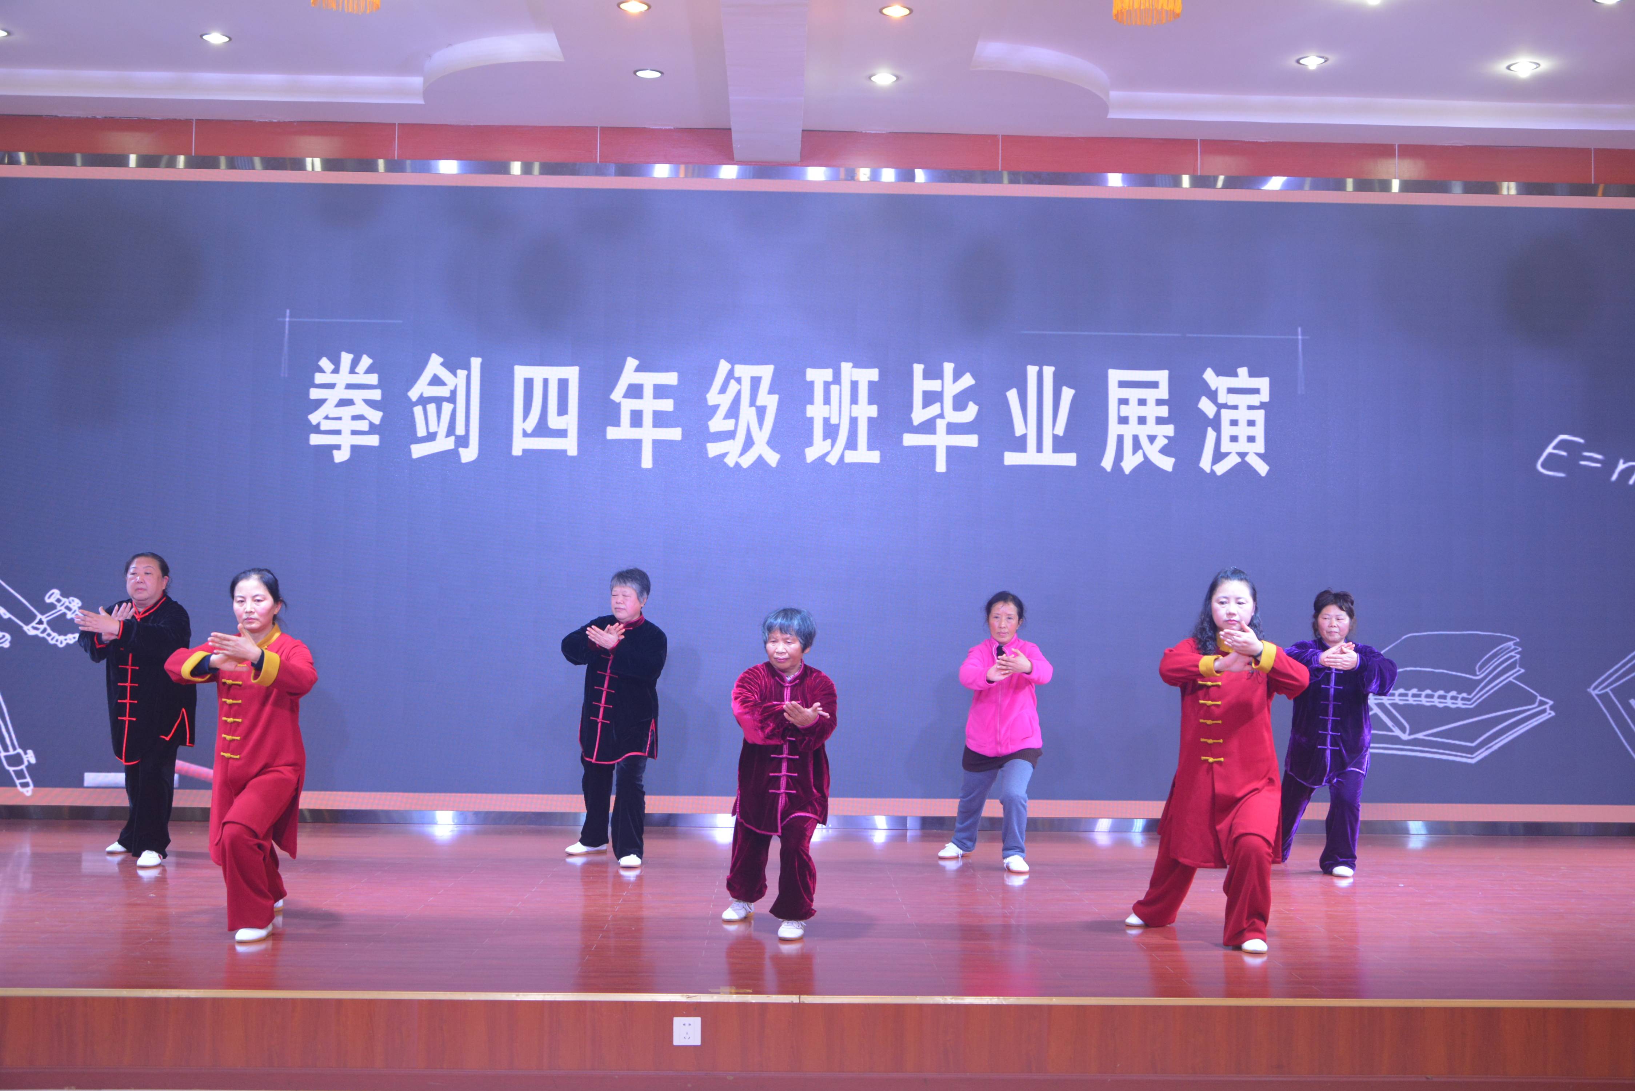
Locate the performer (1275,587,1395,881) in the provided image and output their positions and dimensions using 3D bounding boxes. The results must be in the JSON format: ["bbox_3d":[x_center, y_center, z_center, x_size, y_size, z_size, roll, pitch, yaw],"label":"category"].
[{"bbox_3d":[2.630,0.947,9.793,0.699,1.444,0.807,0,-3,16],"label":"performer"}]

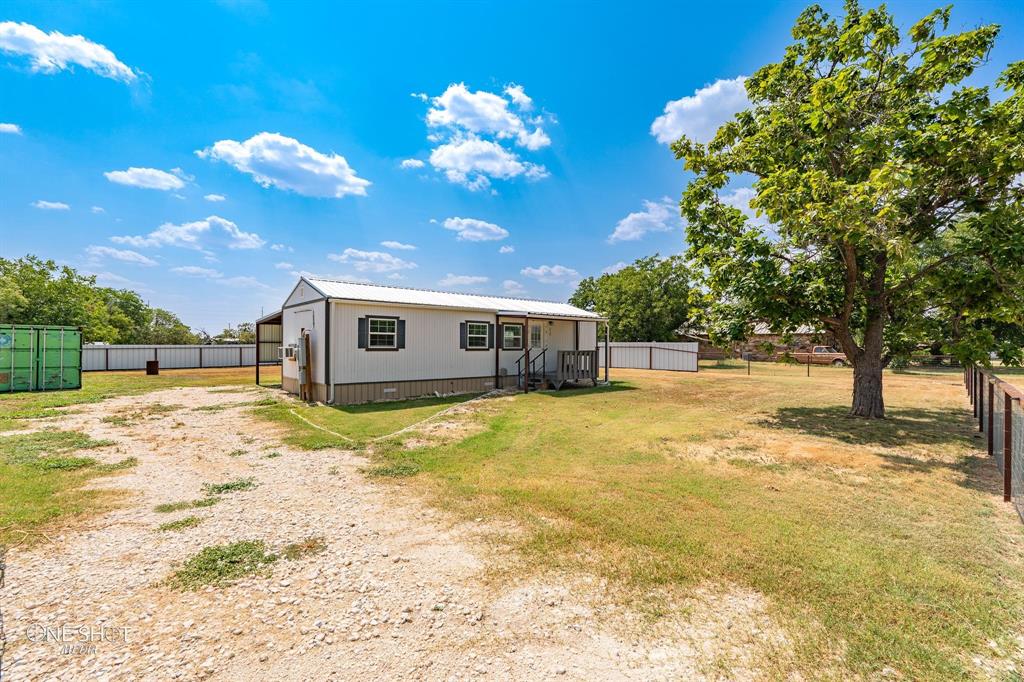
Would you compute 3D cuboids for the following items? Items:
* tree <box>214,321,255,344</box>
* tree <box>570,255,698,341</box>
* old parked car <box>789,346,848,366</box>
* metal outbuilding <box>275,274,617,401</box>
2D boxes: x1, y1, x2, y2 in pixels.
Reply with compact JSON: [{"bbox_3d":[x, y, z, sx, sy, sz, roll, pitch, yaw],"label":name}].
[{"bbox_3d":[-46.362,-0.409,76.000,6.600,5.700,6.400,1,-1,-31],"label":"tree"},{"bbox_3d":[11.310,-2.833,42.000,11.500,10.100,11.000,0,-1,15],"label":"tree"},{"bbox_3d":[25.127,1.321,37.600,5.200,1.750,1.950,0,-1,32],"label":"old parked car"},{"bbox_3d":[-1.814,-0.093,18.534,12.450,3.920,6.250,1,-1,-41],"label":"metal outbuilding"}]

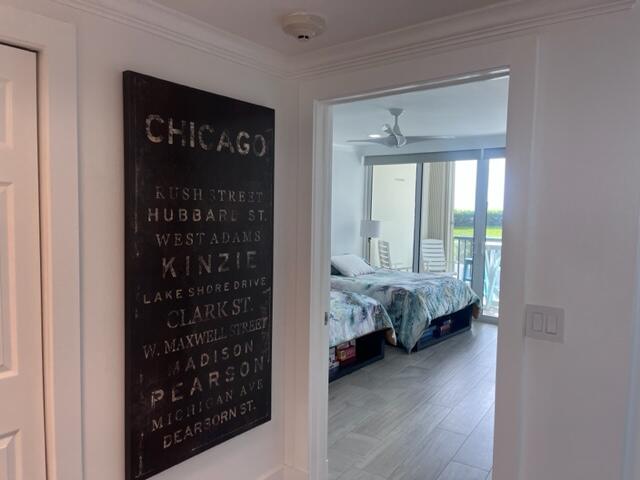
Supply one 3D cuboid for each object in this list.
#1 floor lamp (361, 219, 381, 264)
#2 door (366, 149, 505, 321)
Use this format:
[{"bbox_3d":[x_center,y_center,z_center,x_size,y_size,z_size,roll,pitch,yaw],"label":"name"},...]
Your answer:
[{"bbox_3d":[0.788,0.075,7.553,0.340,0.770,0.340,4,4,38],"label":"floor lamp"},{"bbox_3d":[1.811,-0.080,7.156,2.700,2.430,0.130,4,4,38],"label":"door"}]

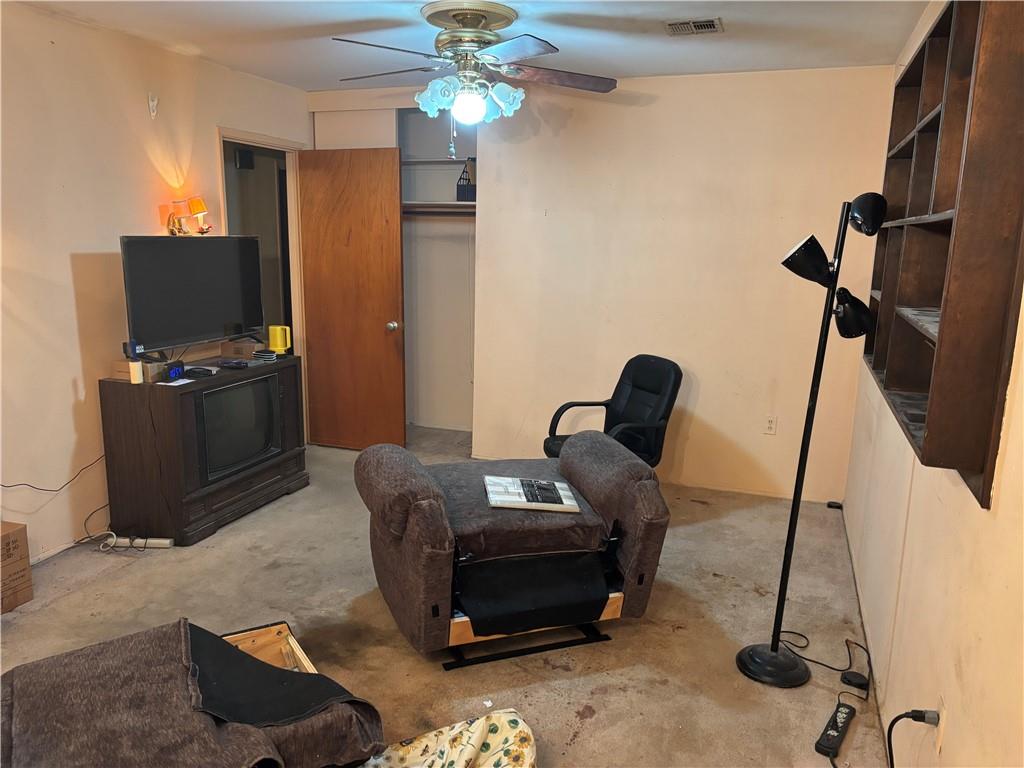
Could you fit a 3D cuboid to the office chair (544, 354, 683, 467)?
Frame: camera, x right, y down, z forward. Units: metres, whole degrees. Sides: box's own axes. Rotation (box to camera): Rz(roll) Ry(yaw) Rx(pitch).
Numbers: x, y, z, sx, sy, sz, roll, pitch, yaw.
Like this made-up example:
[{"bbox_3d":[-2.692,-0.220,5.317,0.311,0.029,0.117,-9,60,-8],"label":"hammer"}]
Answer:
[{"bbox_3d":[0.534,0.310,3.982,0.600,0.910,0.580,-3,12,-22],"label":"office chair"}]

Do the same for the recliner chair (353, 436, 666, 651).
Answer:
[{"bbox_3d":[-0.044,0.618,3.090,1.030,0.620,0.820,-3,12,-20],"label":"recliner chair"}]

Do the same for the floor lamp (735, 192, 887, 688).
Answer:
[{"bbox_3d":[0.964,0.203,2.603,0.310,1.661,0.280,9,13,20],"label":"floor lamp"}]

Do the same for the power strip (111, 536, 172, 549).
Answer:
[{"bbox_3d":[-1.777,0.758,3.694,0.300,0.040,0.055,1,11,-3],"label":"power strip"}]

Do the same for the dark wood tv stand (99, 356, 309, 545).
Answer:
[{"bbox_3d":[-1.618,0.298,4.170,0.520,0.770,1.020,5,12,19],"label":"dark wood tv stand"}]

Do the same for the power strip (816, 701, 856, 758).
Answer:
[{"bbox_3d":[1.010,1.075,2.388,0.060,0.036,0.255,9,13,35],"label":"power strip"}]

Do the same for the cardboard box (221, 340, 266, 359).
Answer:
[{"bbox_3d":[-1.554,-0.200,4.476,0.240,0.095,0.150,5,12,19],"label":"cardboard box"}]

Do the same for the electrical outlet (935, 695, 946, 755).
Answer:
[{"bbox_3d":[0.939,0.750,1.698,0.014,0.115,0.072,5,12,19],"label":"electrical outlet"}]

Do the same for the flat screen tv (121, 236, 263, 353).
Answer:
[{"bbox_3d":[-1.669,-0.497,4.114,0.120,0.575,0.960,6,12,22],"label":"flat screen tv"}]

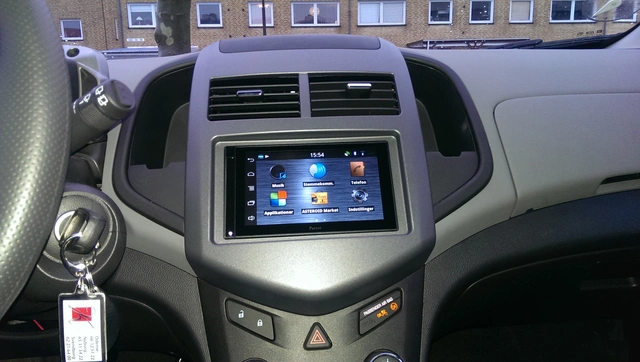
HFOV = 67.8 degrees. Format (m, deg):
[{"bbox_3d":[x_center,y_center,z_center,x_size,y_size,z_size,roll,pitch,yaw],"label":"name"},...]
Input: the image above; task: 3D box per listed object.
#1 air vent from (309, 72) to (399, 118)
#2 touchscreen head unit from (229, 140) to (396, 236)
[{"bbox_3d":[0.037,-0.092,0.534,0.098,0.056,0.030,-2,-23,-4],"label":"air vent"},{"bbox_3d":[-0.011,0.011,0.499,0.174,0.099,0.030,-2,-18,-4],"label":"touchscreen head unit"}]

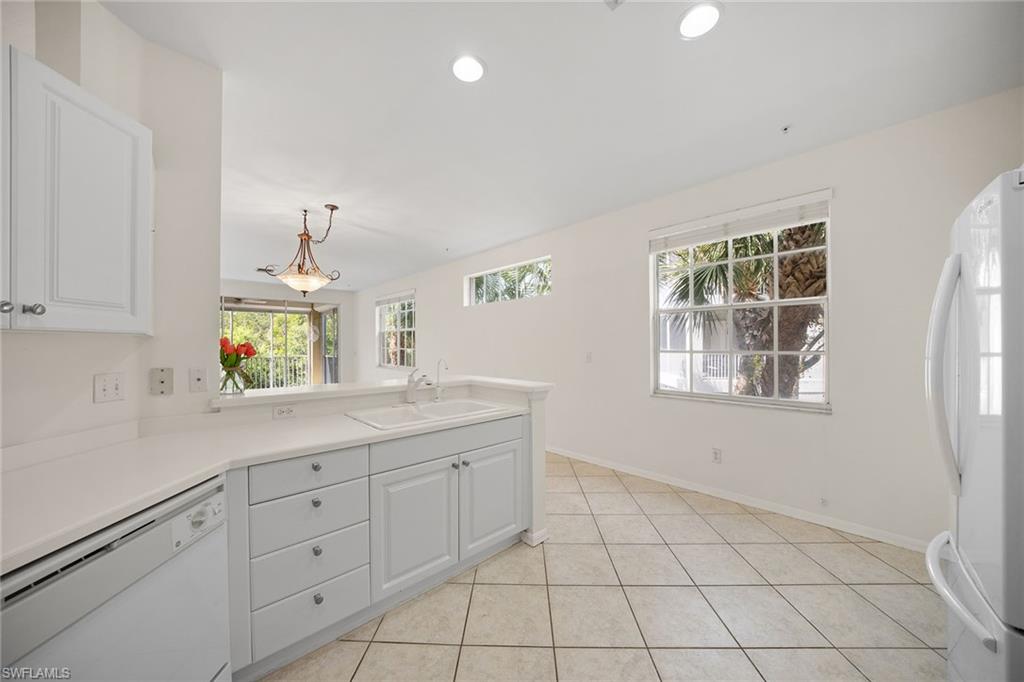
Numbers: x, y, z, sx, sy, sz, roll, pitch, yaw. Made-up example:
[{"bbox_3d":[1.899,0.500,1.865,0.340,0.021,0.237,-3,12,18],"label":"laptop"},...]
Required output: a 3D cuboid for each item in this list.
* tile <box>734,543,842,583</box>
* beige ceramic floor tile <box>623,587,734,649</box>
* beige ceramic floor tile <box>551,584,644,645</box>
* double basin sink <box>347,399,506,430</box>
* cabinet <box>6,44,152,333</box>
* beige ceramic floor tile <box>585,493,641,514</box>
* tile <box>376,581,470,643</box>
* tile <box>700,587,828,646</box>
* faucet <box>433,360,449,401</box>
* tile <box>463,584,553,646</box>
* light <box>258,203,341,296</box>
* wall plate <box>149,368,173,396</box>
[{"bbox_3d":[1.632,1.341,2.056,0.405,0.012,0.385,0,0,-1],"label":"tile"},{"bbox_3d":[0.801,1.341,1.671,0.405,0.012,0.385,0,0,-1],"label":"beige ceramic floor tile"},{"bbox_3d":[0.393,1.341,1.672,0.405,0.012,0.385,0,0,-1],"label":"beige ceramic floor tile"},{"bbox_3d":[-0.516,0.525,2.125,0.820,0.190,0.530,0,0,-44],"label":"double basin sink"},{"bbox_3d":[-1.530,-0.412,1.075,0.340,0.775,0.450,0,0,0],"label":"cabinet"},{"bbox_3d":[0.826,1.341,2.804,0.405,0.012,0.385,0,0,-1],"label":"beige ceramic floor tile"},{"bbox_3d":[-0.417,1.341,1.693,0.405,0.012,0.385,0,0,-1],"label":"tile"},{"bbox_3d":[1.209,1.341,1.672,0.405,0.012,0.385,0,0,-1],"label":"tile"},{"bbox_3d":[-0.510,0.280,2.385,0.055,0.310,0.130,0,0,-44],"label":"faucet"},{"bbox_3d":[-0.012,1.341,1.679,0.405,0.012,0.385,0,0,-1],"label":"tile"},{"bbox_3d":[-2.180,-0.925,3.600,0.700,0.910,0.700,0,0,0],"label":"light"},{"bbox_3d":[-1.612,0.190,1.570,0.077,0.124,0.008,0,0,-41],"label":"wall plate"}]

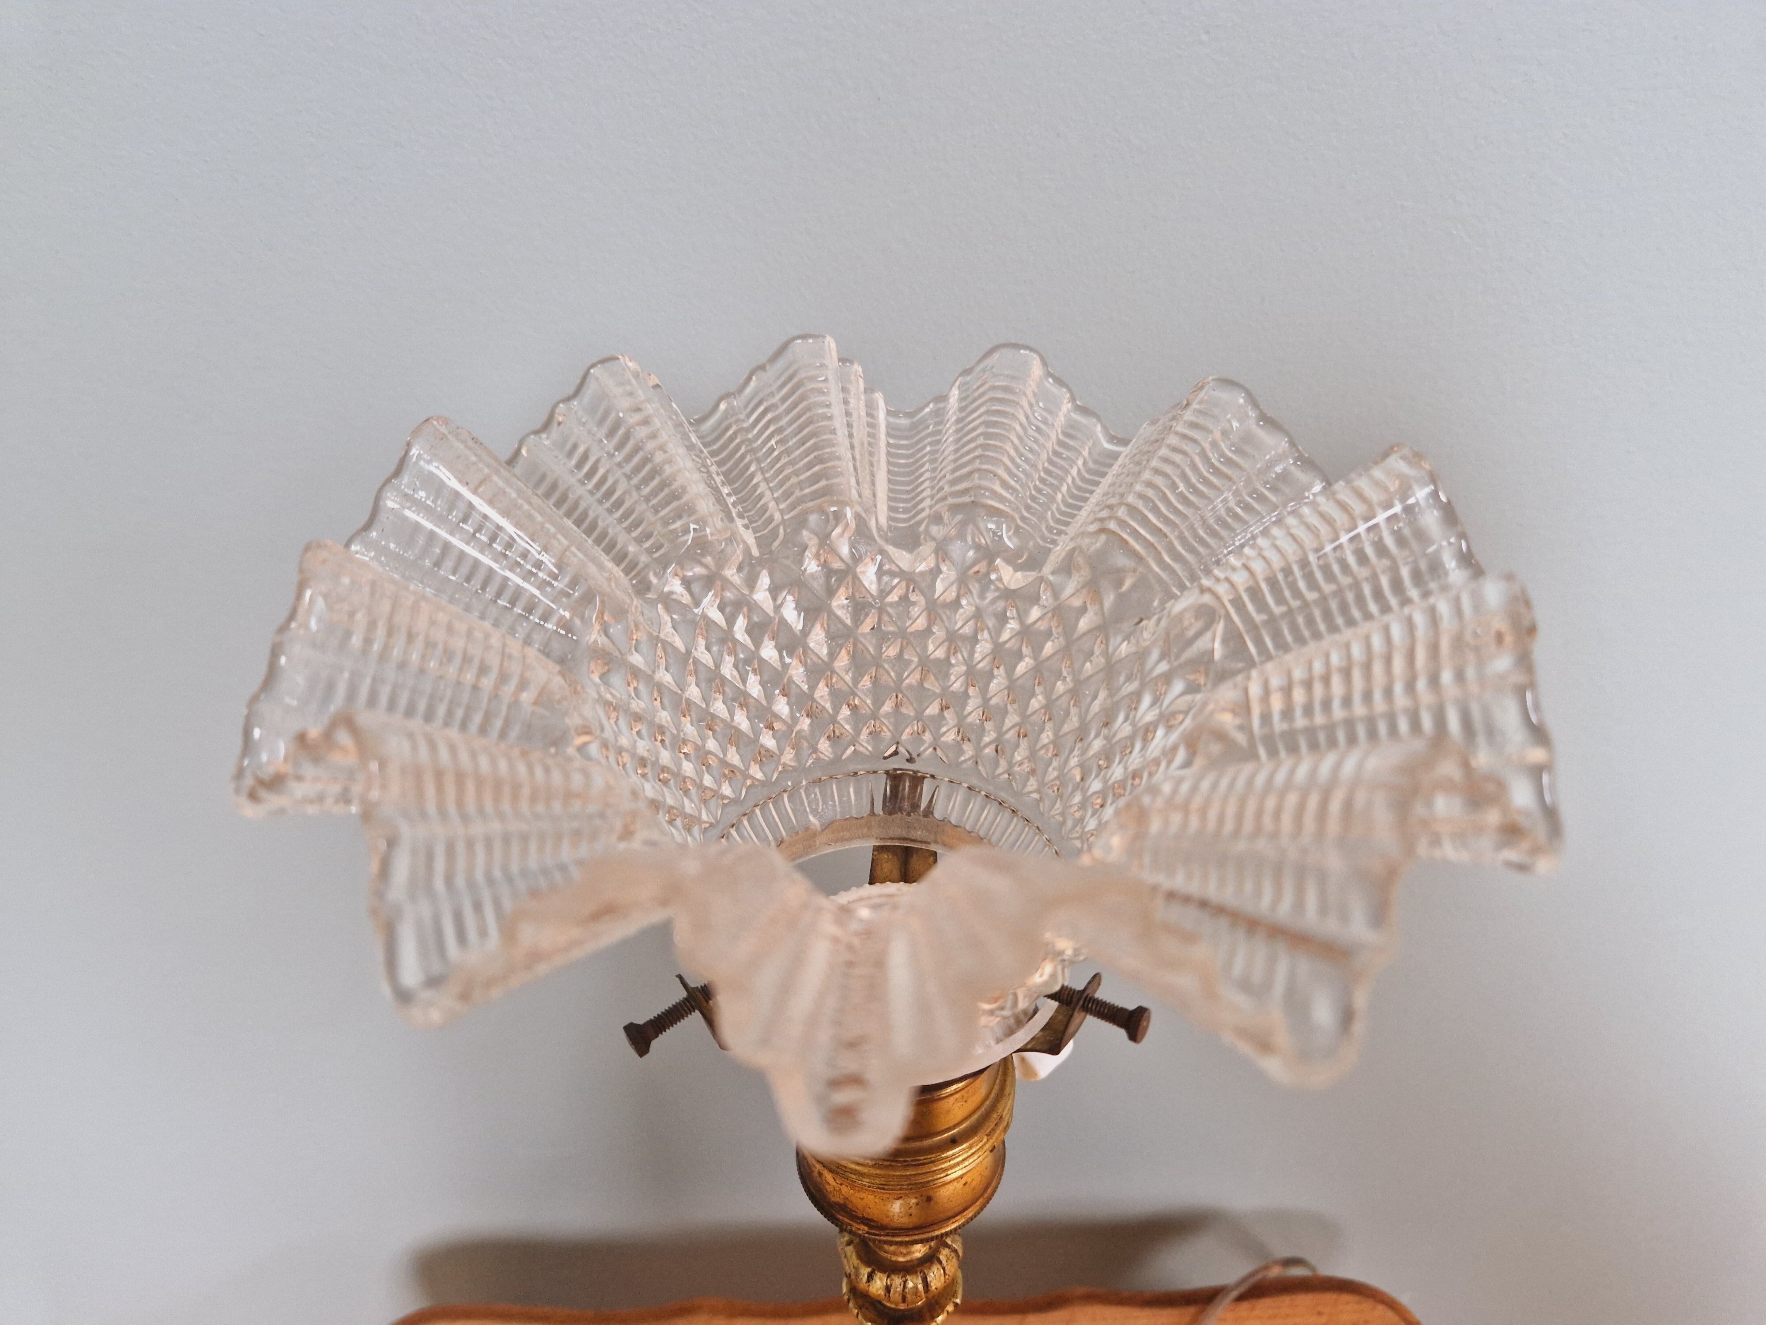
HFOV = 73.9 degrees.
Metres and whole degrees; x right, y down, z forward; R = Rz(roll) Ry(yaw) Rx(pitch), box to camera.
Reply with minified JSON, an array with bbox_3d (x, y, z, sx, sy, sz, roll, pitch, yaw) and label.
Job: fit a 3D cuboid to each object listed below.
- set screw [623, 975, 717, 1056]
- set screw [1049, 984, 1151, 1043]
[{"bbox_3d":[-0.033,0.057,0.191,0.018,0.006,0.006,-29,42,-26],"label":"set screw"},{"bbox_3d":[0.033,0.054,0.187,0.018,0.006,0.006,12,37,31],"label":"set screw"}]

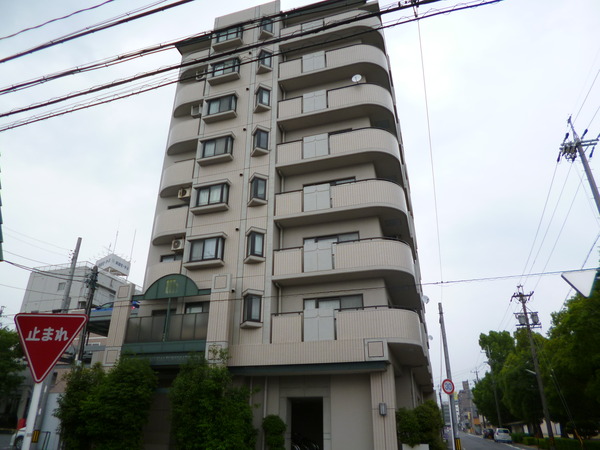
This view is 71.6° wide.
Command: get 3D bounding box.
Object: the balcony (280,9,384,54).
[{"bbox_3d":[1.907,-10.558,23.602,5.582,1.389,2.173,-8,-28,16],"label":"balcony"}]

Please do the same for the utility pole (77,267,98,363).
[{"bbox_3d":[-9.620,5.771,17.596,0.420,8.669,0.420,-8,-28,16],"label":"utility pole"}]

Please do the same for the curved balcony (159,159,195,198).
[{"bbox_3d":[-6.327,-2.378,21.616,2.283,1.471,0.880,-8,-28,16],"label":"curved balcony"}]

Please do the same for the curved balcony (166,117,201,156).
[{"bbox_3d":[-6.519,-4.942,23.728,2.400,1.420,1.070,-8,-27,15],"label":"curved balcony"}]

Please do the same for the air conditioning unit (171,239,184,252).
[{"bbox_3d":[-5.992,1.016,20.757,0.788,0.546,0.283,-8,-27,15],"label":"air conditioning unit"}]

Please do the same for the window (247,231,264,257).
[{"bbox_3d":[-1.941,0.814,17.767,0.784,1.059,0.344,-8,-28,16],"label":"window"}]

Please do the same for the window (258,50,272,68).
[{"bbox_3d":[-1.922,-8.999,22.737,0.784,1.059,0.344,-8,-28,16],"label":"window"}]

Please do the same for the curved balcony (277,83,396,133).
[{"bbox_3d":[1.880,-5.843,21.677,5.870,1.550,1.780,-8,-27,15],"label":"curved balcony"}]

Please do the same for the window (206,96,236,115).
[{"bbox_3d":[-4.295,-6.552,23.102,1.496,1.092,0.364,-8,-27,15],"label":"window"}]

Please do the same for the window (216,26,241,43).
[{"bbox_3d":[-4.236,-11.481,25.233,1.550,1.140,0.350,-8,-27,15],"label":"window"}]

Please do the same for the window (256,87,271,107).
[{"bbox_3d":[-1.927,-6.546,21.495,0.784,1.059,0.344,-8,-28,16],"label":"window"}]

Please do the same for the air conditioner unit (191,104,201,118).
[{"bbox_3d":[-6.066,-6.599,24.242,0.580,0.750,0.300,-8,-27,15],"label":"air conditioner unit"}]

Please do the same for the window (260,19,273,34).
[{"bbox_3d":[-2.042,-11.918,24.939,0.788,1.183,0.374,-8,-27,15],"label":"window"}]

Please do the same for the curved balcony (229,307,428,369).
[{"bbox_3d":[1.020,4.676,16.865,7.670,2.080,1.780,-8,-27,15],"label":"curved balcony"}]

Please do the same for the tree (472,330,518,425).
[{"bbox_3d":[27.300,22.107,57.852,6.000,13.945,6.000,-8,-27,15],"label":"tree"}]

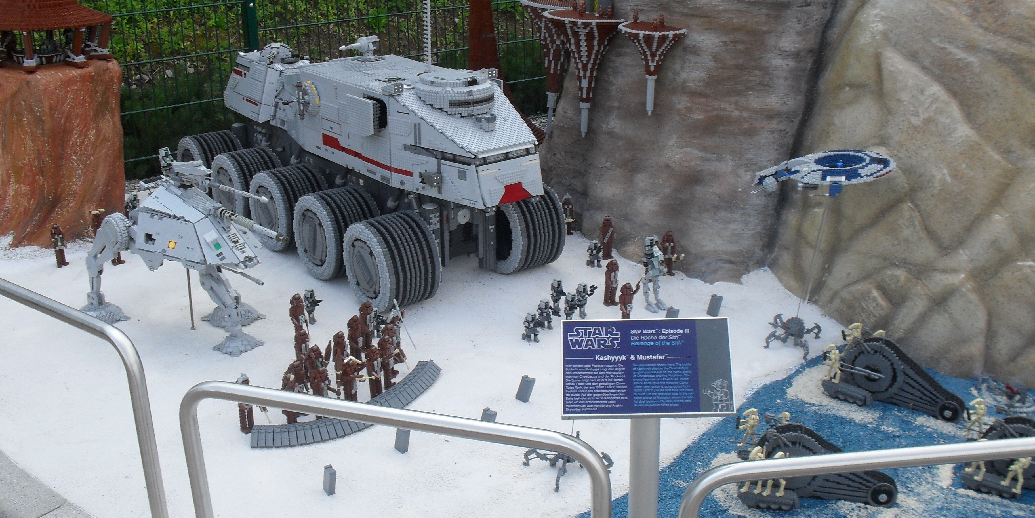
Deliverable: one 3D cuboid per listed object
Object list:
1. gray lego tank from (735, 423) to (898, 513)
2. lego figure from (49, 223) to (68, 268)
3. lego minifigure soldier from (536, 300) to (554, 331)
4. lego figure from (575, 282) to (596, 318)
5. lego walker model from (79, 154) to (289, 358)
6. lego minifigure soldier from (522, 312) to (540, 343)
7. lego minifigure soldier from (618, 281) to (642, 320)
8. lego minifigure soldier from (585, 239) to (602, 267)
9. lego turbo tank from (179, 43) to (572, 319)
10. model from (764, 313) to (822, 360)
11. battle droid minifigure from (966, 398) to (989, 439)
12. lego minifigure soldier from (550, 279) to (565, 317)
[{"bbox_3d":[0.627,0.415,2.182,0.305,0.157,0.183,4,22,13],"label":"gray lego tank"},{"bbox_3d":[-1.525,-0.049,3.465,0.045,0.147,0.056,17,28,37],"label":"lego figure"},{"bbox_3d":[0.080,0.159,2.946,0.058,0.080,0.041,18,29,40],"label":"lego minifigure soldier"},{"bbox_3d":[0.195,0.118,2.993,0.042,0.106,0.050,-20,27,-40],"label":"lego figure"},{"bbox_3d":[-0.897,-0.042,2.880,0.840,0.540,0.345,15,27,35],"label":"lego walker model"},{"bbox_3d":[0.039,0.188,2.876,0.058,0.079,0.041,18,28,39],"label":"lego minifigure soldier"},{"bbox_3d":[0.312,0.129,2.926,0.060,0.140,0.051,-14,25,-29],"label":"lego minifigure soldier"},{"bbox_3d":[0.252,-0.017,3.375,0.041,0.081,0.058,-18,27,-36],"label":"lego minifigure soldier"},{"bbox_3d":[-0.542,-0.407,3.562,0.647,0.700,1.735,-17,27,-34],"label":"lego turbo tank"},{"bbox_3d":[0.747,0.190,2.830,0.137,0.080,0.145,12,25,29],"label":"model"},{"bbox_3d":[0.997,0.345,2.264,0.050,0.094,0.040,12,25,32],"label":"battle droid minifigure"},{"bbox_3d":[0.121,0.106,3.050,0.041,0.099,0.050,-19,28,-38],"label":"lego minifigure soldier"}]

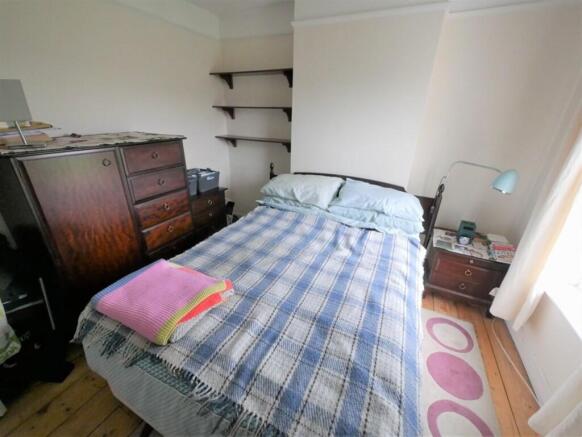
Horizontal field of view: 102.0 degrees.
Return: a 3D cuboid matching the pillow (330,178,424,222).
[{"bbox_3d":[0.752,-0.167,2.018,0.720,0.195,0.390,14,26,26],"label":"pillow"}]

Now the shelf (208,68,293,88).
[{"bbox_3d":[-0.413,-1.543,2.629,1.095,0.130,0.205,14,26,26],"label":"shelf"}]

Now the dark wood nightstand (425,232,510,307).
[{"bbox_3d":[1.504,0.443,2.084,0.540,0.505,0.475,14,26,26],"label":"dark wood nightstand"}]

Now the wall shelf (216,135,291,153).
[{"bbox_3d":[-0.433,-0.905,2.899,1.095,0.135,0.205,14,26,26],"label":"wall shelf"}]

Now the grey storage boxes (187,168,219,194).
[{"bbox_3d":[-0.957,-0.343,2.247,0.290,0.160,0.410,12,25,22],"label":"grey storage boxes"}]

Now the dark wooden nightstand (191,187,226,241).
[{"bbox_3d":[-1.021,0.041,2.577,0.480,0.715,0.500,14,26,26],"label":"dark wooden nightstand"}]

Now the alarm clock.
[{"bbox_3d":[1.452,0.128,1.944,0.105,0.180,0.095,14,26,26],"label":"alarm clock"}]

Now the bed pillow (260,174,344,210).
[{"bbox_3d":[0.091,-0.311,2.355,0.770,0.200,0.390,14,26,26],"label":"bed pillow"}]

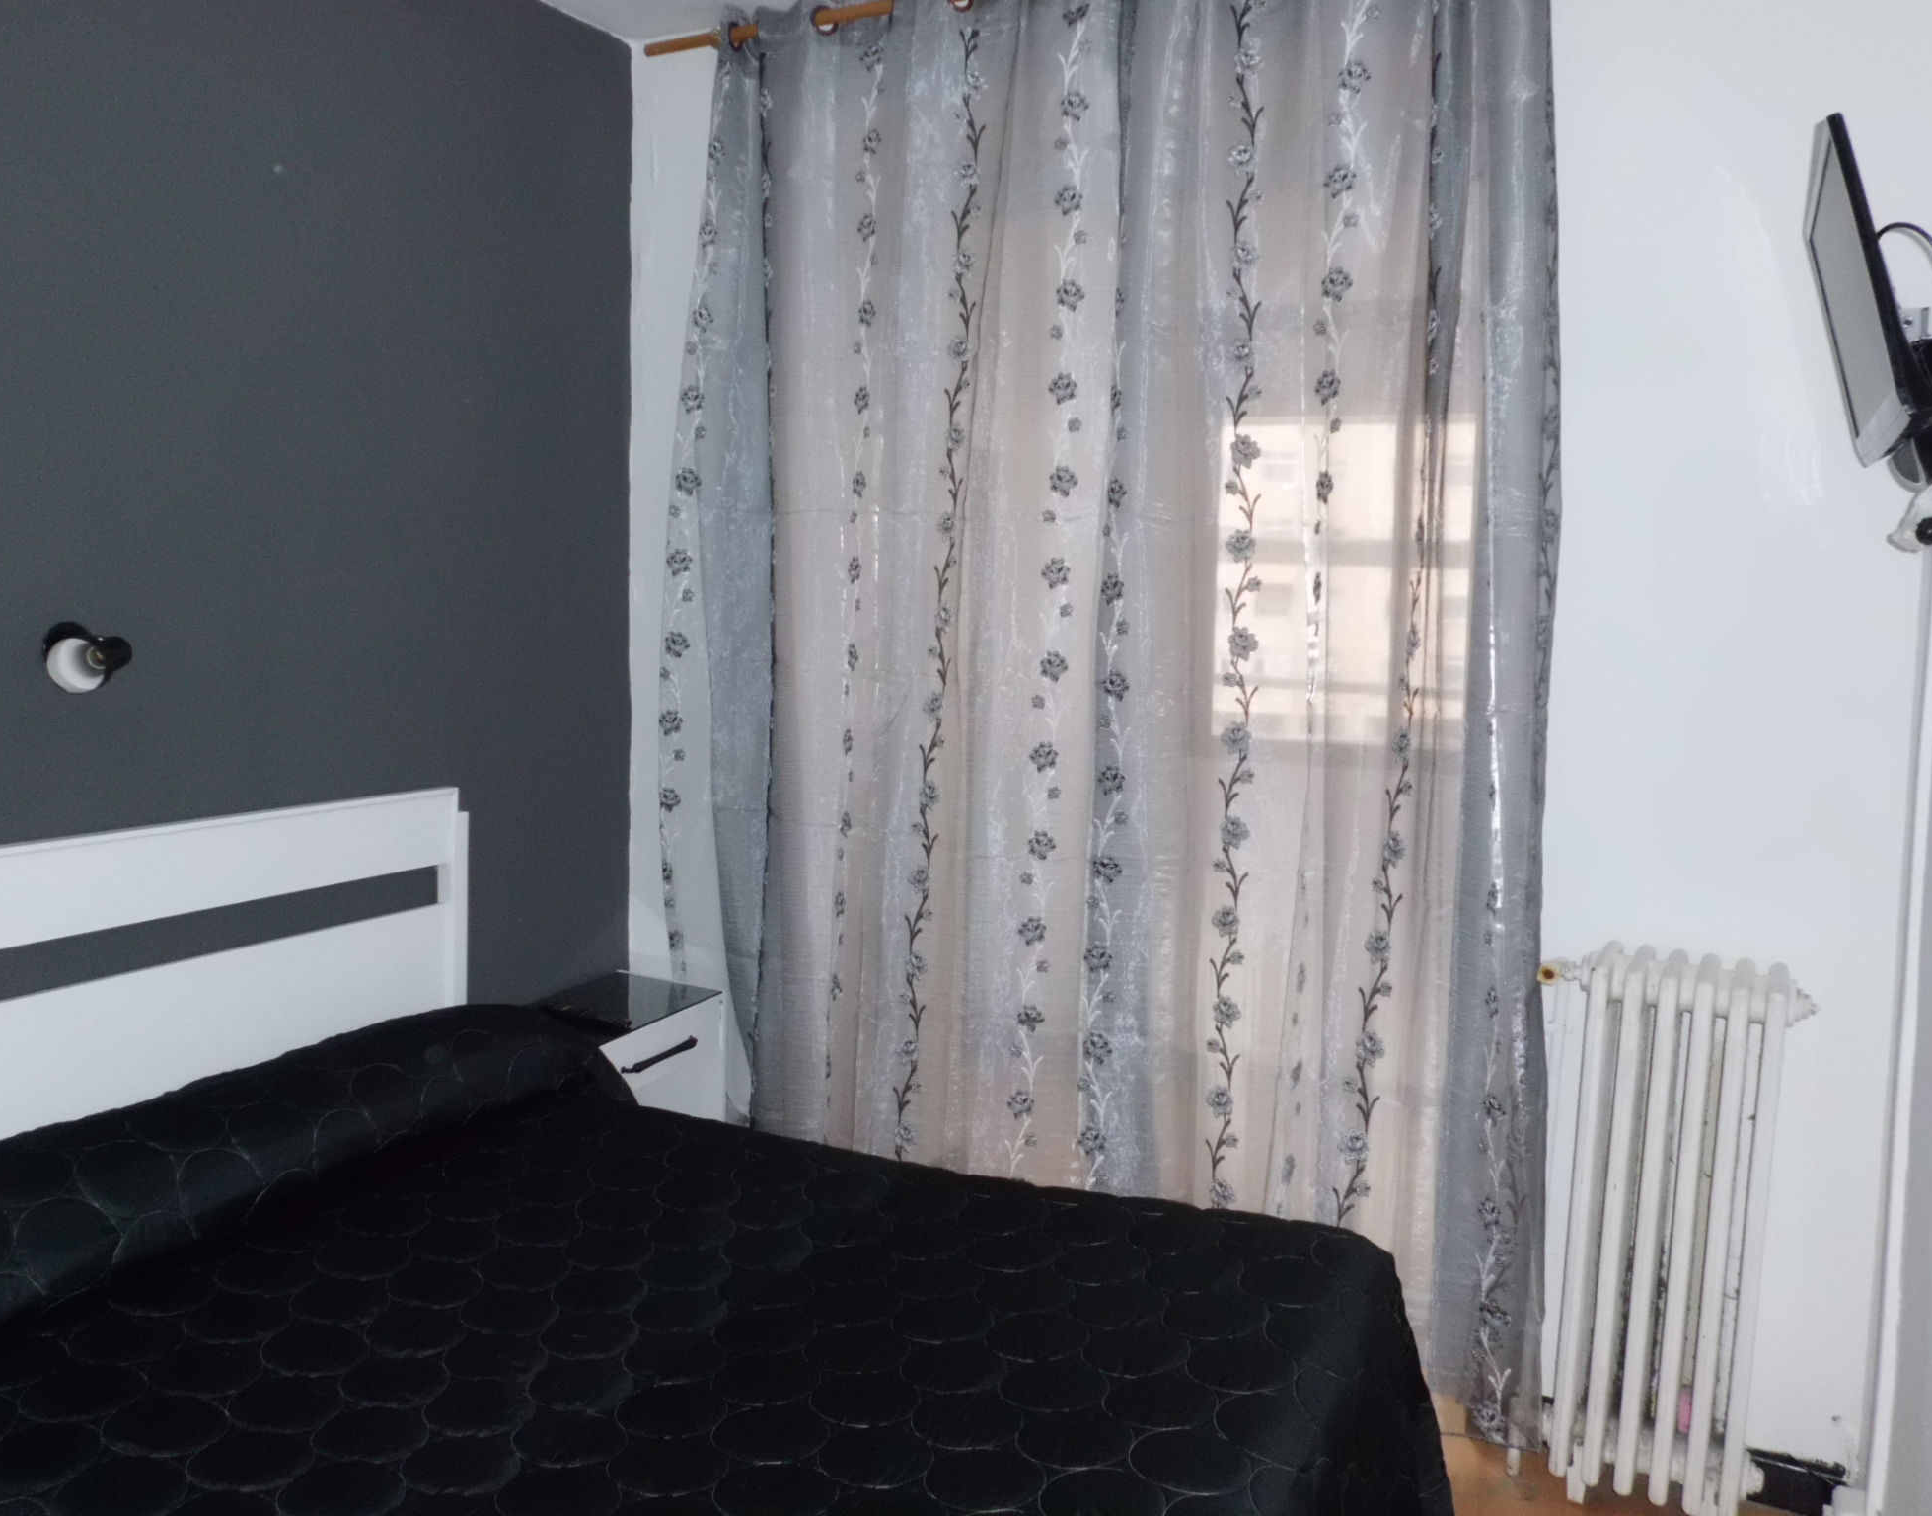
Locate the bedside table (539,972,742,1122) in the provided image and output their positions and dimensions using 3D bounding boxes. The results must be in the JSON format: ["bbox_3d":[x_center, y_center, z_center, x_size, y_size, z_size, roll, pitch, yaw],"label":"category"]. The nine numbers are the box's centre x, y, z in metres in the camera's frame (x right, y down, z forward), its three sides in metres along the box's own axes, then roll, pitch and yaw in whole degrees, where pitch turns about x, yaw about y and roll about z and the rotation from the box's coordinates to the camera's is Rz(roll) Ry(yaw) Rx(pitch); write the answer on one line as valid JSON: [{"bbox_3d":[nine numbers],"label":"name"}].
[{"bbox_3d":[-0.796,0.822,3.292,0.335,0.595,0.445,5,7,28],"label":"bedside table"}]

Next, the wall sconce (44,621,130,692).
[{"bbox_3d":[-1.355,-0.155,2.344,0.100,0.112,0.095,5,7,28],"label":"wall sconce"}]

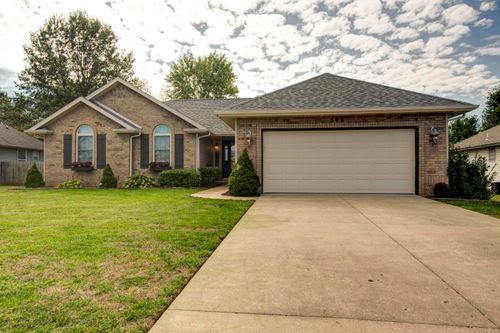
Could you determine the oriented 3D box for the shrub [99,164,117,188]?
[{"bbox_3d":[-6.253,0.423,14.705,0.740,1.050,0.740,0,-1,8],"label":"shrub"}]

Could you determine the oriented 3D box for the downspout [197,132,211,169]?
[{"bbox_3d":[-2.069,-0.387,14.824,0.520,2.260,0.100,0,-1,8],"label":"downspout"}]

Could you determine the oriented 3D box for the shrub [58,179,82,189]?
[{"bbox_3d":[-7.946,0.753,14.750,0.880,0.410,0.620,0,-1,8],"label":"shrub"}]

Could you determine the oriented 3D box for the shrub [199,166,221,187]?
[{"bbox_3d":[-1.878,0.464,15.405,1.050,0.950,1.000,0,-1,8],"label":"shrub"}]

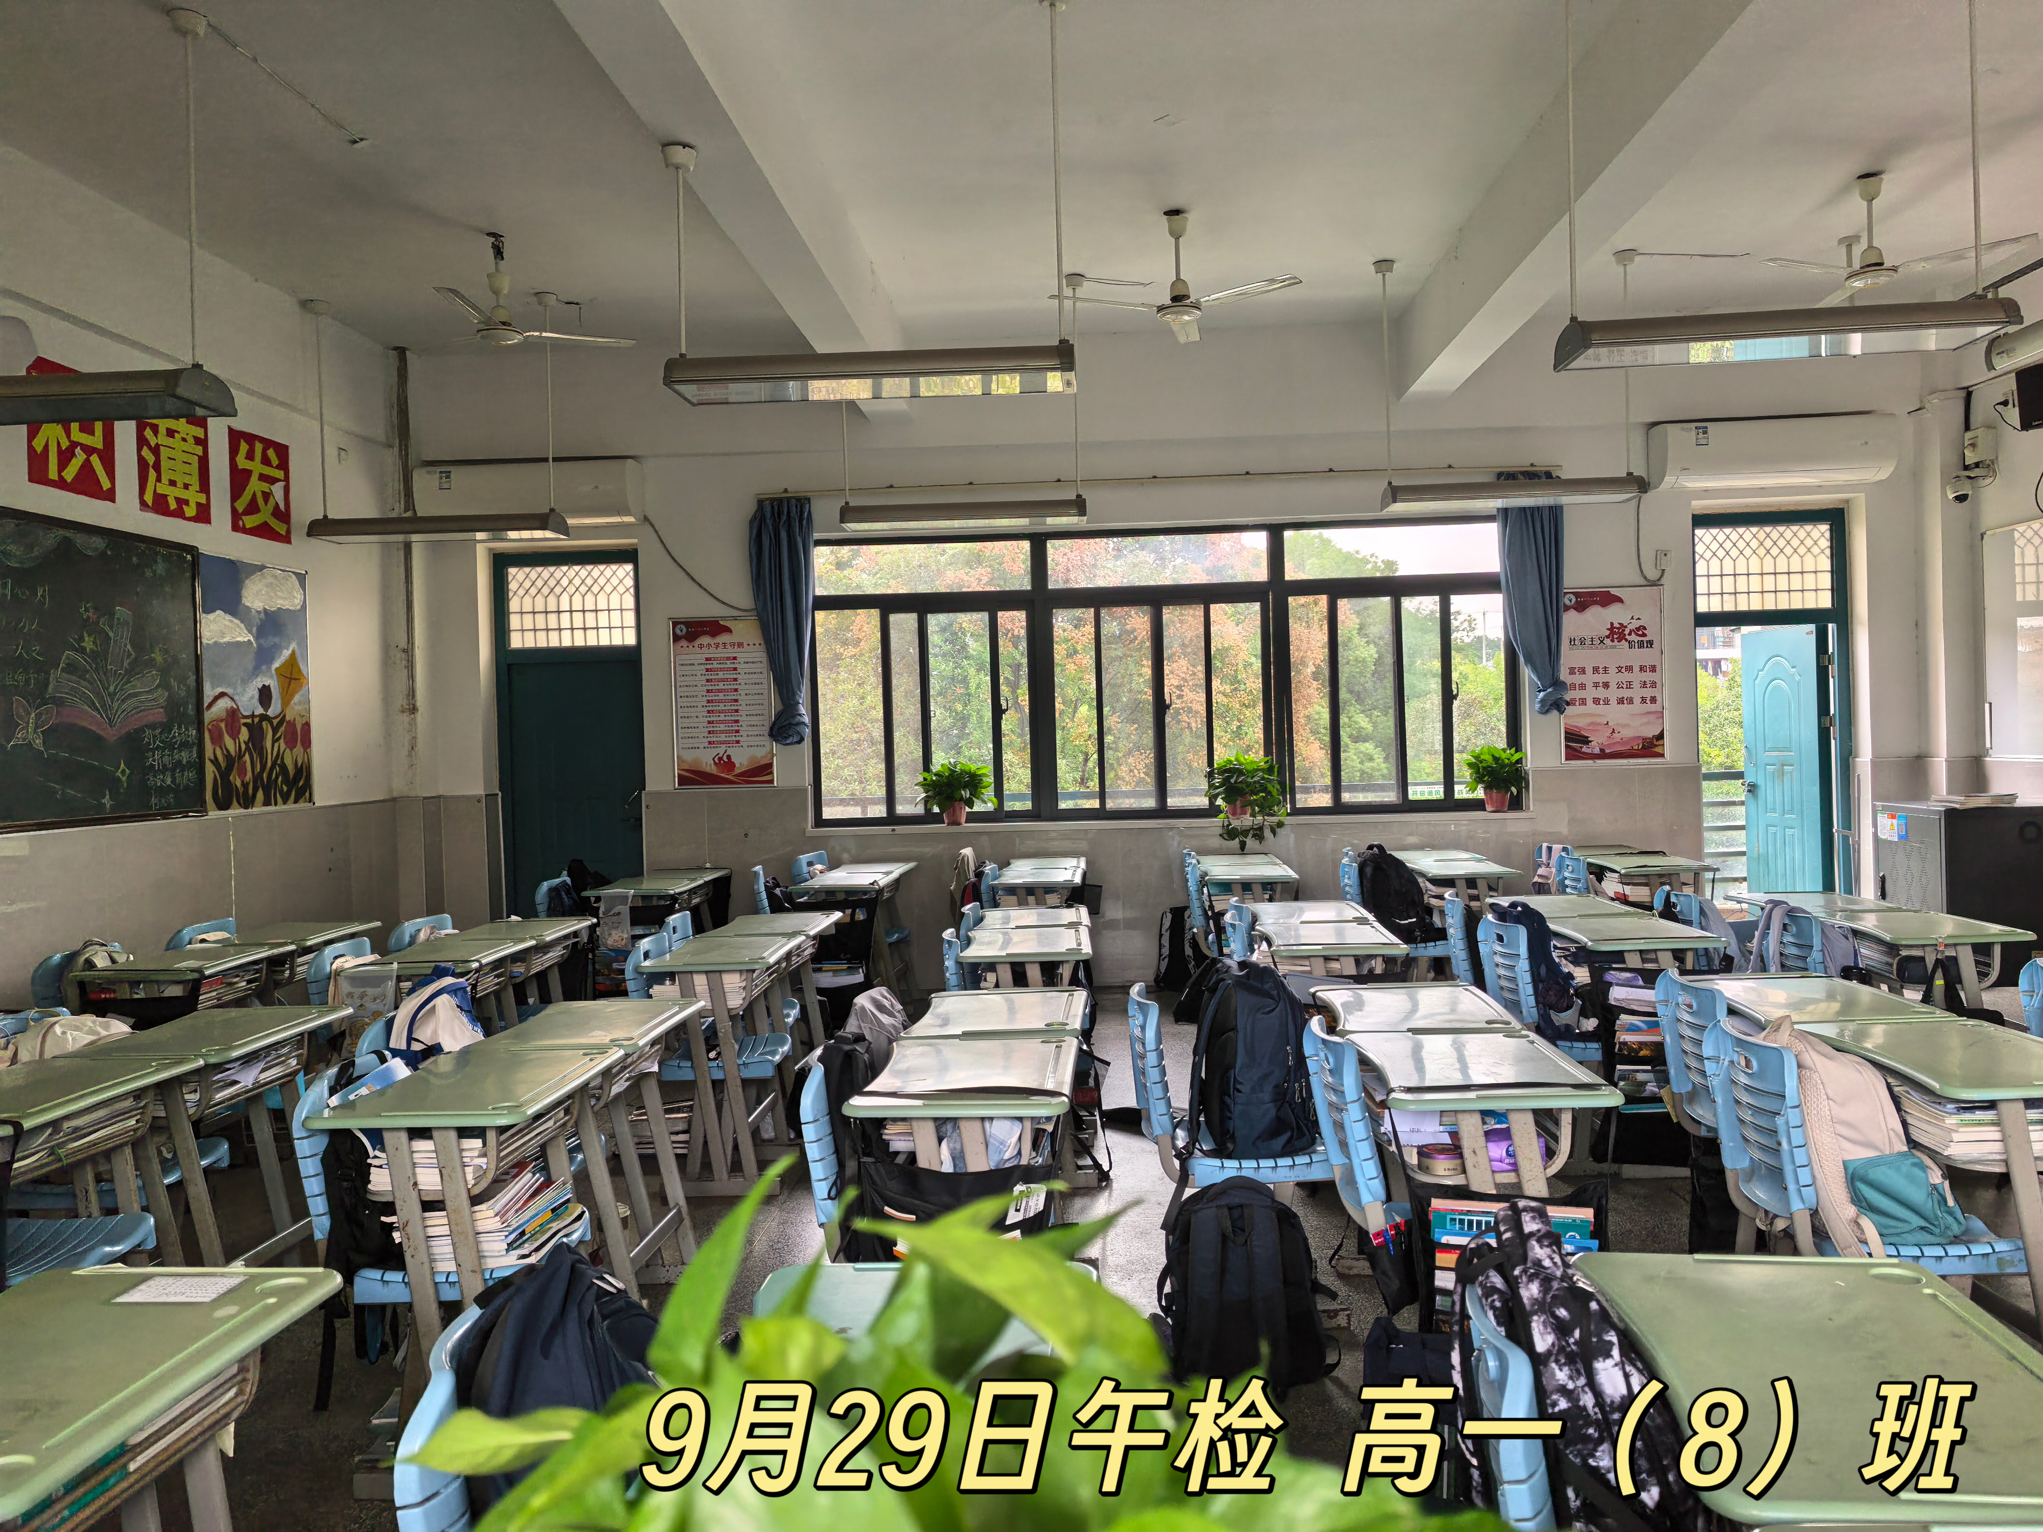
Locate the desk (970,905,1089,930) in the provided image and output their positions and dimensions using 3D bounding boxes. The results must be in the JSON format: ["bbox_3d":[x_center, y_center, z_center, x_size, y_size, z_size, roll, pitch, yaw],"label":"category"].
[{"bbox_3d":[0.051,0.949,5.336,0.420,0.765,0.600,-2,1,3],"label":"desk"}]

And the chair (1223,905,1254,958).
[{"bbox_3d":[0.973,0.932,4.866,0.500,0.815,0.420,-2,1,3],"label":"chair"}]

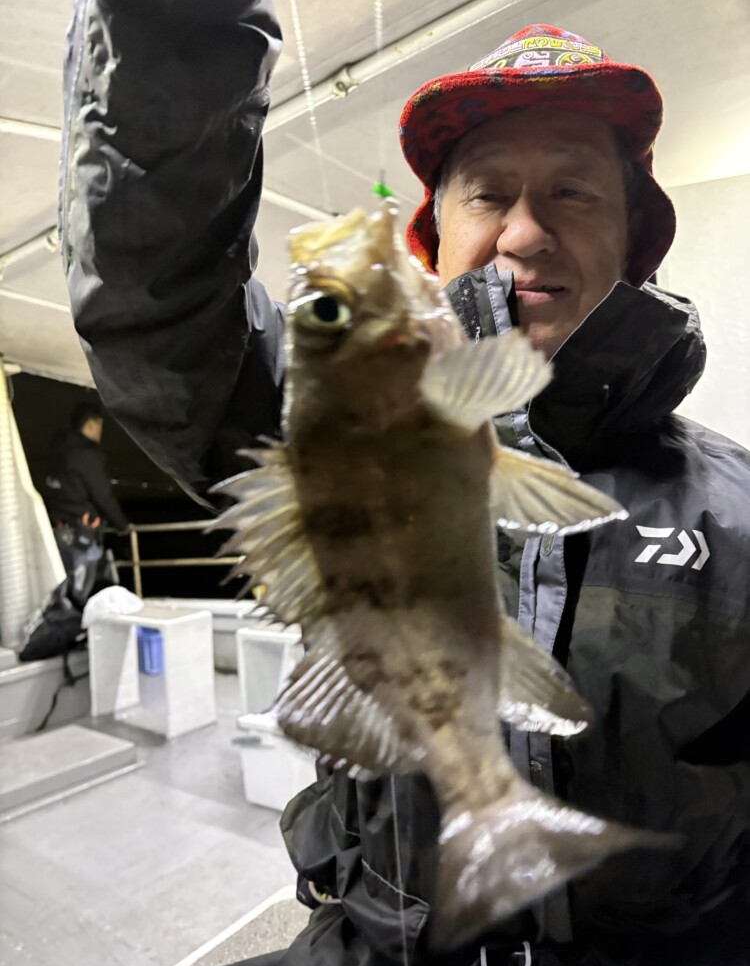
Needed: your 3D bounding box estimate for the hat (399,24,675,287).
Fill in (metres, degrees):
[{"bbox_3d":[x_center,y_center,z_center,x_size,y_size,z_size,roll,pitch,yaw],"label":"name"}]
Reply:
[{"bbox_3d":[0.147,-0.290,0.685,0.265,0.200,0.290,-2,1,12],"label":"hat"}]

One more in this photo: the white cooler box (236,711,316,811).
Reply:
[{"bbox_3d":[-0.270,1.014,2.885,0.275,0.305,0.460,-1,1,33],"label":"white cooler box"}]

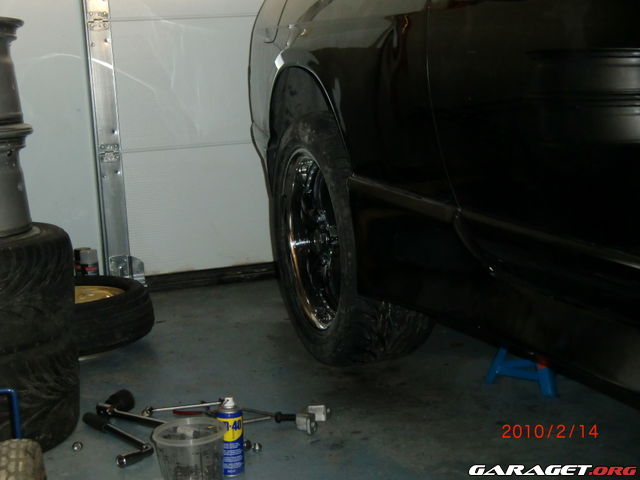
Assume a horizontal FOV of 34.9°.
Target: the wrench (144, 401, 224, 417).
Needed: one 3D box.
[{"bbox_3d":[-0.325,0.395,2.415,0.200,0.022,0.030,-5,13,-13],"label":"wrench"}]

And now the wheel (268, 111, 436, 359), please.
[{"bbox_3d":[0.071,-0.009,2.560,0.238,0.628,0.628,-7,13,-18],"label":"wheel"}]

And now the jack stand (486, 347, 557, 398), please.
[{"bbox_3d":[0.523,0.208,2.490,0.192,0.290,0.175,7,15,37],"label":"jack stand"}]

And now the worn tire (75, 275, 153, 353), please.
[{"bbox_3d":[-0.763,0.214,3.038,0.535,0.138,0.535,-2,12,0],"label":"worn tire"}]

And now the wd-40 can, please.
[{"bbox_3d":[-0.182,0.396,2.050,0.053,0.160,0.053,-3,12,-6],"label":"wd-40 can"}]

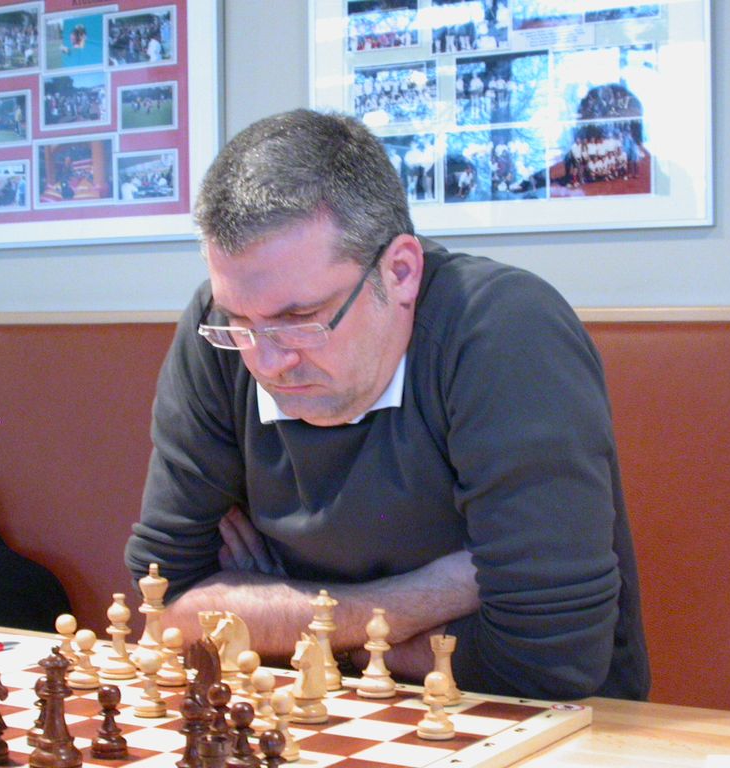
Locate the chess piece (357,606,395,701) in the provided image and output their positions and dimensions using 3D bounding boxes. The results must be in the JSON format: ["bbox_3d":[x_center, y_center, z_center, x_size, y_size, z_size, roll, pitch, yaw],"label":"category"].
[{"bbox_3d":[0.010,0.221,1.297,0.031,0.071,0.031,1,0,0],"label":"chess piece"}]

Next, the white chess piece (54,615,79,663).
[{"bbox_3d":[-0.263,0.228,1.380,0.026,0.048,0.026,1,0,0],"label":"white chess piece"}]

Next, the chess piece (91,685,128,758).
[{"bbox_3d":[-0.179,0.236,1.099,0.027,0.048,0.027,1,0,-9],"label":"chess piece"}]

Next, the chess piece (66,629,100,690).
[{"bbox_3d":[-0.235,0.228,1.306,0.026,0.048,0.026,1,0,0],"label":"chess piece"}]

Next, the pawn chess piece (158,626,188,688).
[{"bbox_3d":[-0.163,0.230,1.323,0.026,0.048,0.026,1,0,0],"label":"pawn chess piece"}]

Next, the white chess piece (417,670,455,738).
[{"bbox_3d":[0.053,0.239,1.174,0.027,0.048,0.027,1,0,3],"label":"white chess piece"}]

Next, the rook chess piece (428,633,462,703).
[{"bbox_3d":[0.063,0.231,1.268,0.031,0.054,0.031,1,0,0],"label":"rook chess piece"}]

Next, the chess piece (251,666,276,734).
[{"bbox_3d":[-0.076,0.237,1.170,0.027,0.048,0.027,1,0,-4],"label":"chess piece"}]

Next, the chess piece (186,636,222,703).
[{"bbox_3d":[-0.120,0.222,1.173,0.031,0.066,0.029,1,0,29],"label":"chess piece"}]

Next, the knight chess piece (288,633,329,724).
[{"bbox_3d":[-0.044,0.228,1.227,0.031,0.067,0.031,1,0,40],"label":"knight chess piece"}]

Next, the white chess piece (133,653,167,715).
[{"bbox_3d":[-0.169,0.235,1.233,0.027,0.048,0.027,1,0,-8],"label":"white chess piece"}]

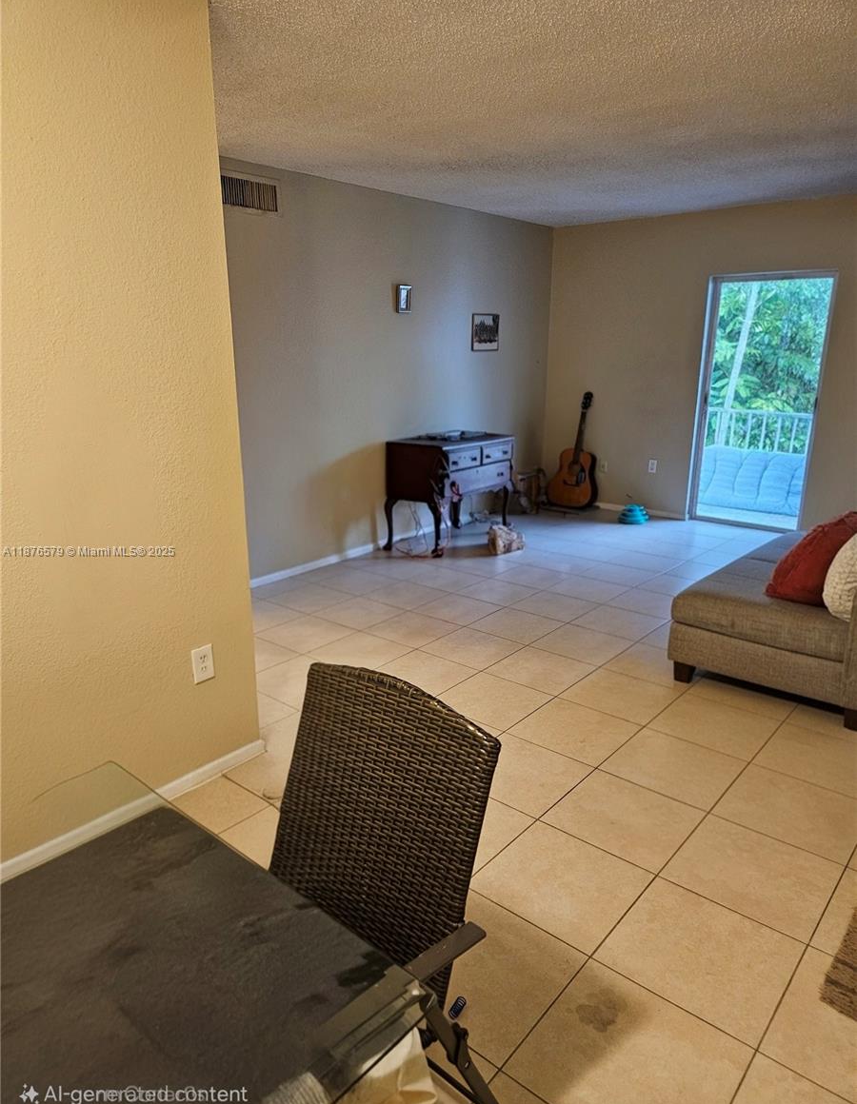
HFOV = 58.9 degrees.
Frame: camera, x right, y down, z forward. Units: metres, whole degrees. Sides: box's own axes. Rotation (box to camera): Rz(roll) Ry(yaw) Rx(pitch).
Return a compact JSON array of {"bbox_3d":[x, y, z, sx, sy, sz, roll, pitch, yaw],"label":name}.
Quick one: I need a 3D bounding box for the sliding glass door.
[{"bbox_3d":[2.576,-1.140,5.943,0.920,1.980,0.090,13,20,38],"label":"sliding glass door"}]

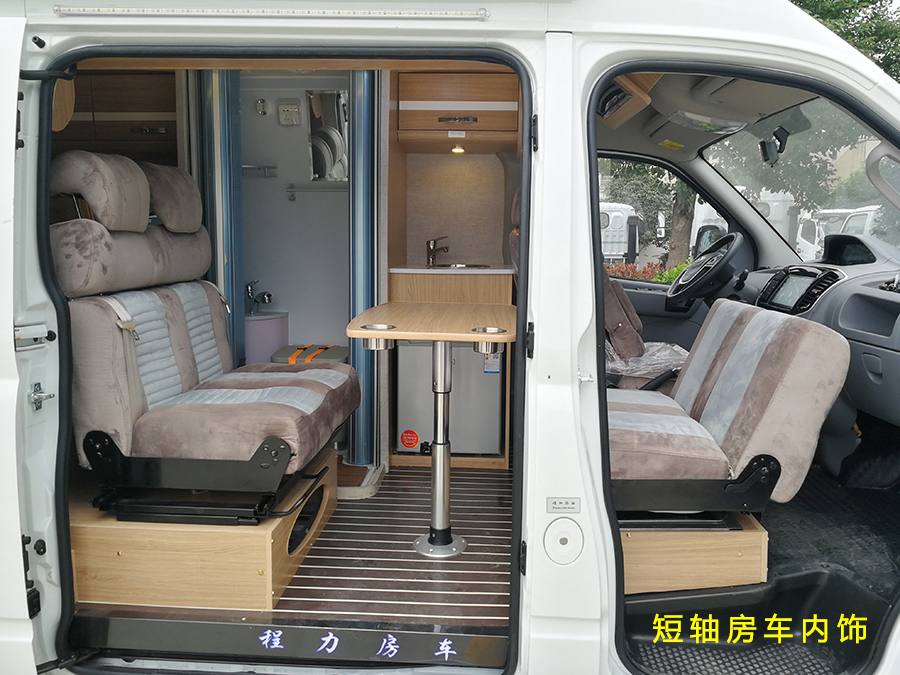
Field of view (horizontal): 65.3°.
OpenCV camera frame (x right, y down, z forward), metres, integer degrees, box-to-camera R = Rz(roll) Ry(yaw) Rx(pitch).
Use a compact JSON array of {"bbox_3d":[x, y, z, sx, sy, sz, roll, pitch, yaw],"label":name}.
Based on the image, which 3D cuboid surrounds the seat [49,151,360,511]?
[{"bbox_3d":[-0.697,-0.055,2.116,0.695,0.920,0.790,1,8,3],"label":"seat"}]

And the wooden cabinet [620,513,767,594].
[{"bbox_3d":[0.547,0.506,2.101,0.520,0.160,0.690,1,8,3],"label":"wooden cabinet"}]

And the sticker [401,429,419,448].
[{"bbox_3d":[-0.167,0.420,2.922,0.075,0.077,0.004,1,8,3],"label":"sticker"}]

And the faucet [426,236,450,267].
[{"bbox_3d":[-0.051,-0.369,3.027,0.110,0.132,0.045,3,9,18],"label":"faucet"}]

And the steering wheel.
[{"bbox_3d":[1.077,-0.290,2.933,0.075,0.380,0.380,45,8,-3],"label":"steering wheel"}]

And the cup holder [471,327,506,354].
[{"bbox_3d":[0.102,0.013,1.820,0.093,0.060,0.093,1,8,3],"label":"cup holder"}]

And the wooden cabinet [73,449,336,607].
[{"bbox_3d":[-0.752,0.547,2.182,0.640,0.212,0.711,1,8,3],"label":"wooden cabinet"}]

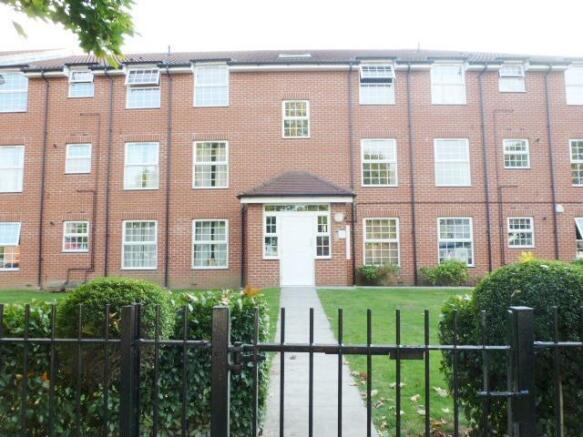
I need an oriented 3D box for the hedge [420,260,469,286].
[{"bbox_3d":[4.718,1.702,12.575,1.493,0.877,0.800,-1,-5,1],"label":"hedge"}]

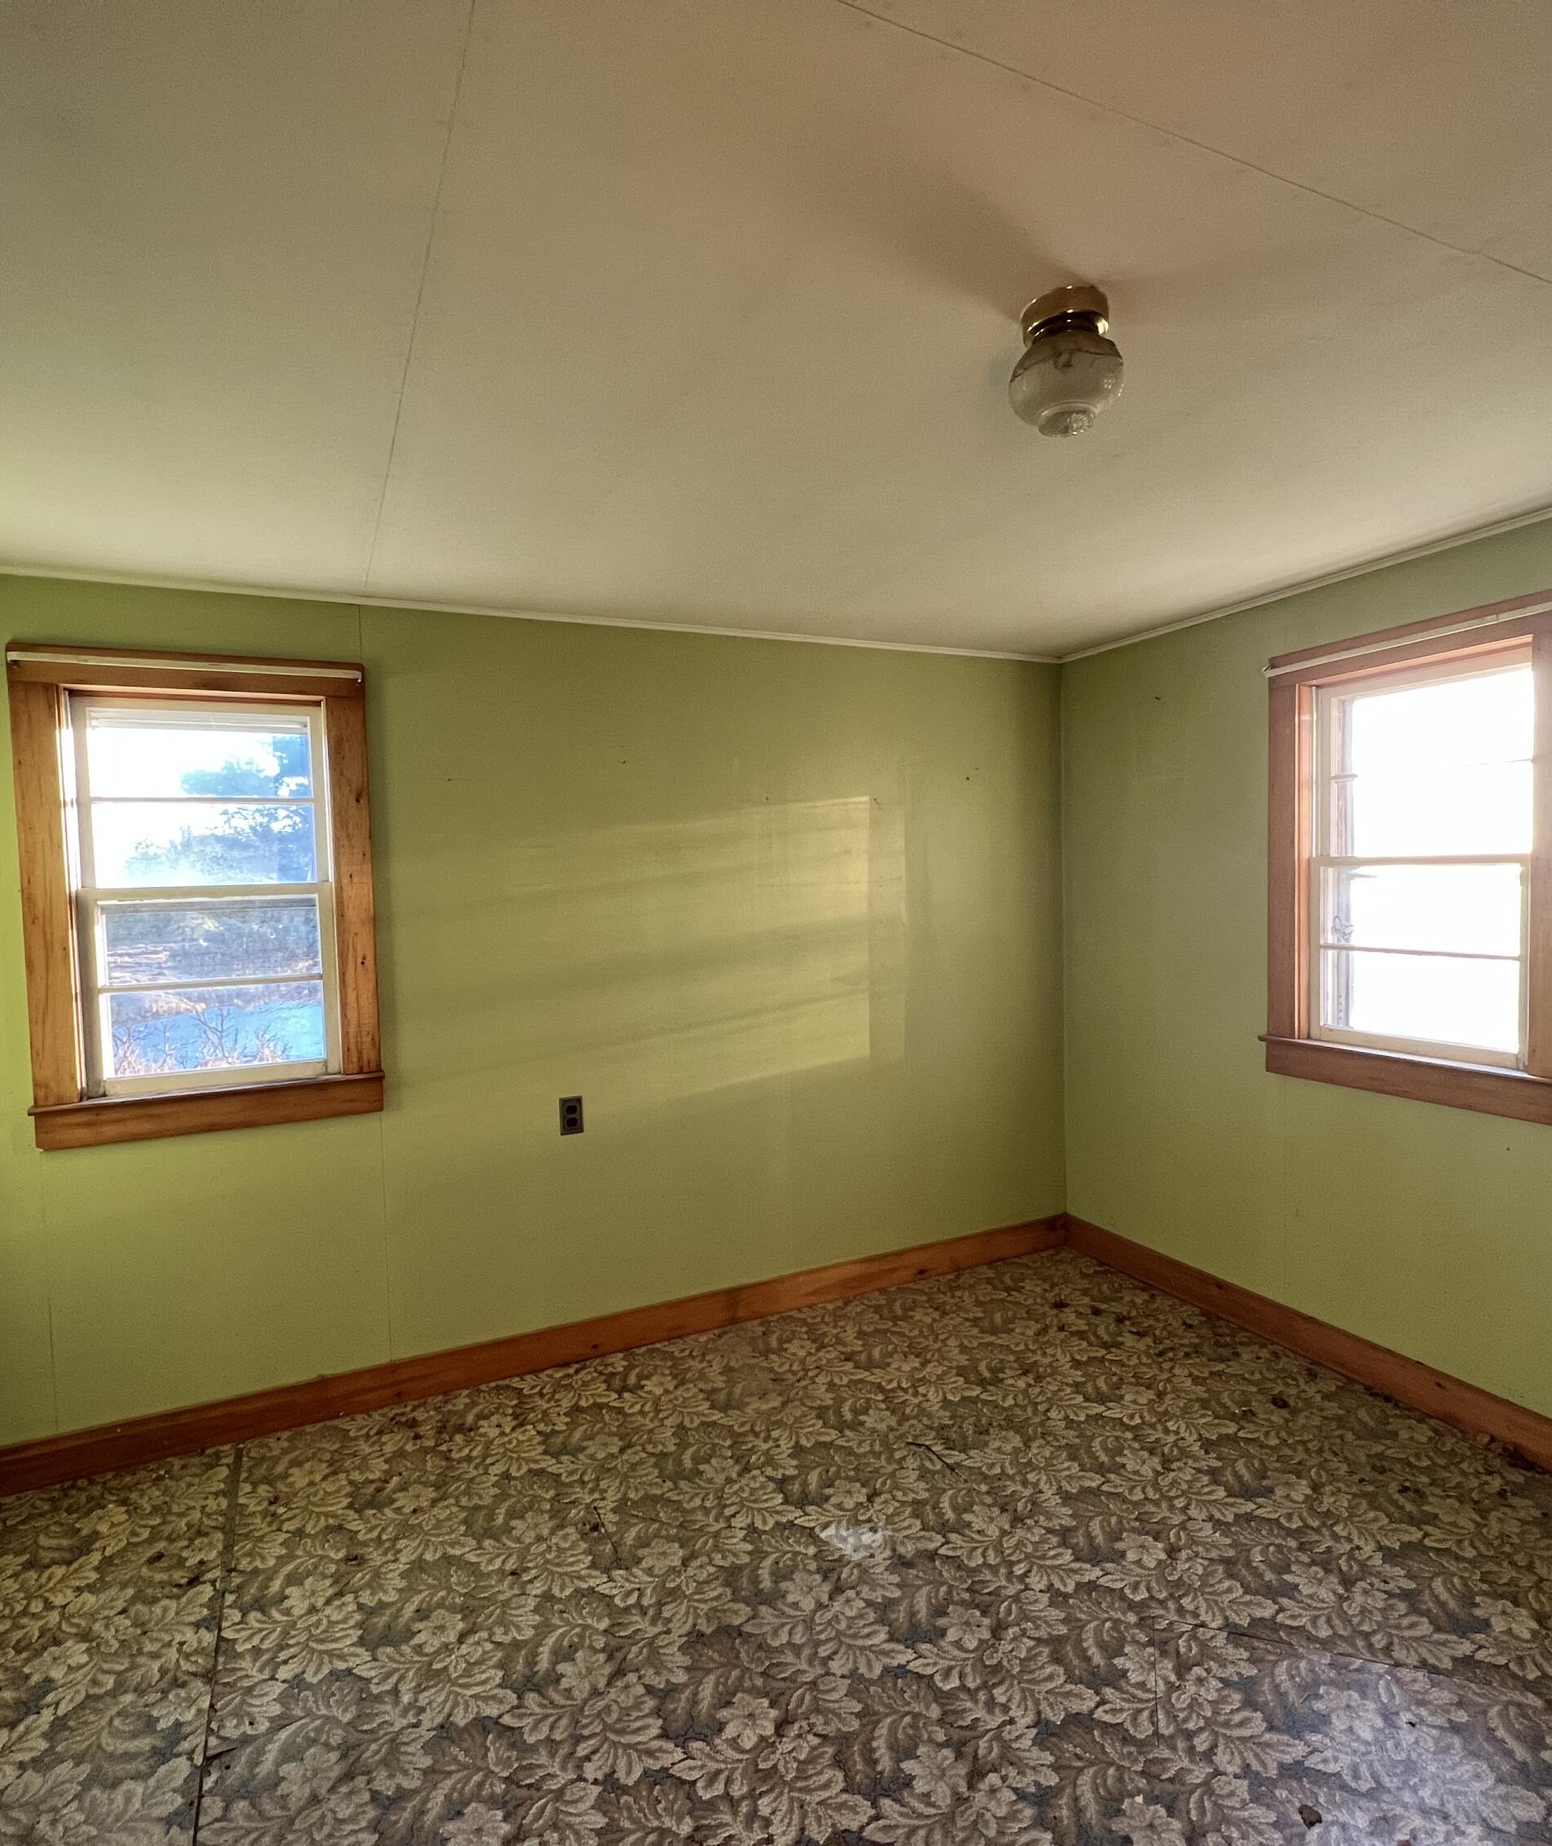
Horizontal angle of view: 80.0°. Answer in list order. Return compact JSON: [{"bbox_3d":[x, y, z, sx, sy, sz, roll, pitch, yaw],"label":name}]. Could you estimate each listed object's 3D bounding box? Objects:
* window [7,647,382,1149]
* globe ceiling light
[{"bbox_3d":[-1.526,-0.075,2.495,0.815,1.272,0.120,-2,3,-24],"label":"window"},{"bbox_3d":[0.442,-0.842,1.408,0.166,0.167,0.166,-1,2,0],"label":"globe ceiling light"}]

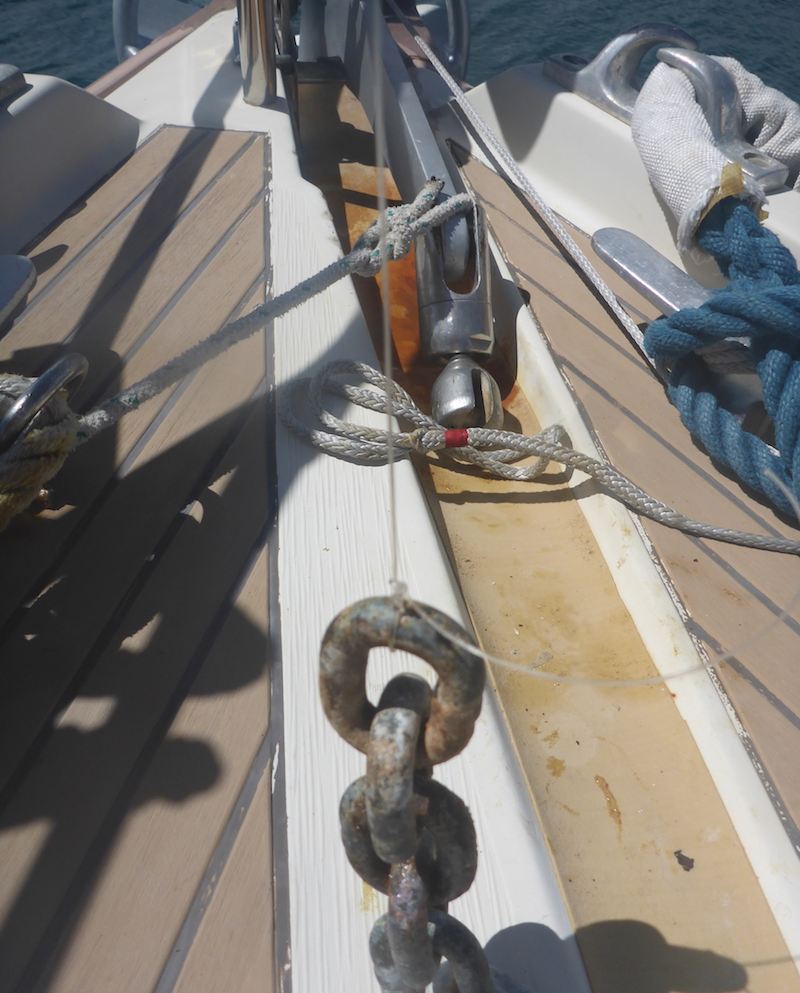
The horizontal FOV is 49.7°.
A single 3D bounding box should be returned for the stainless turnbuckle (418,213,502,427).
[{"bbox_3d":[0.037,-0.110,0.530,0.048,0.138,0.046,-4,2,-12],"label":"stainless turnbuckle"}]

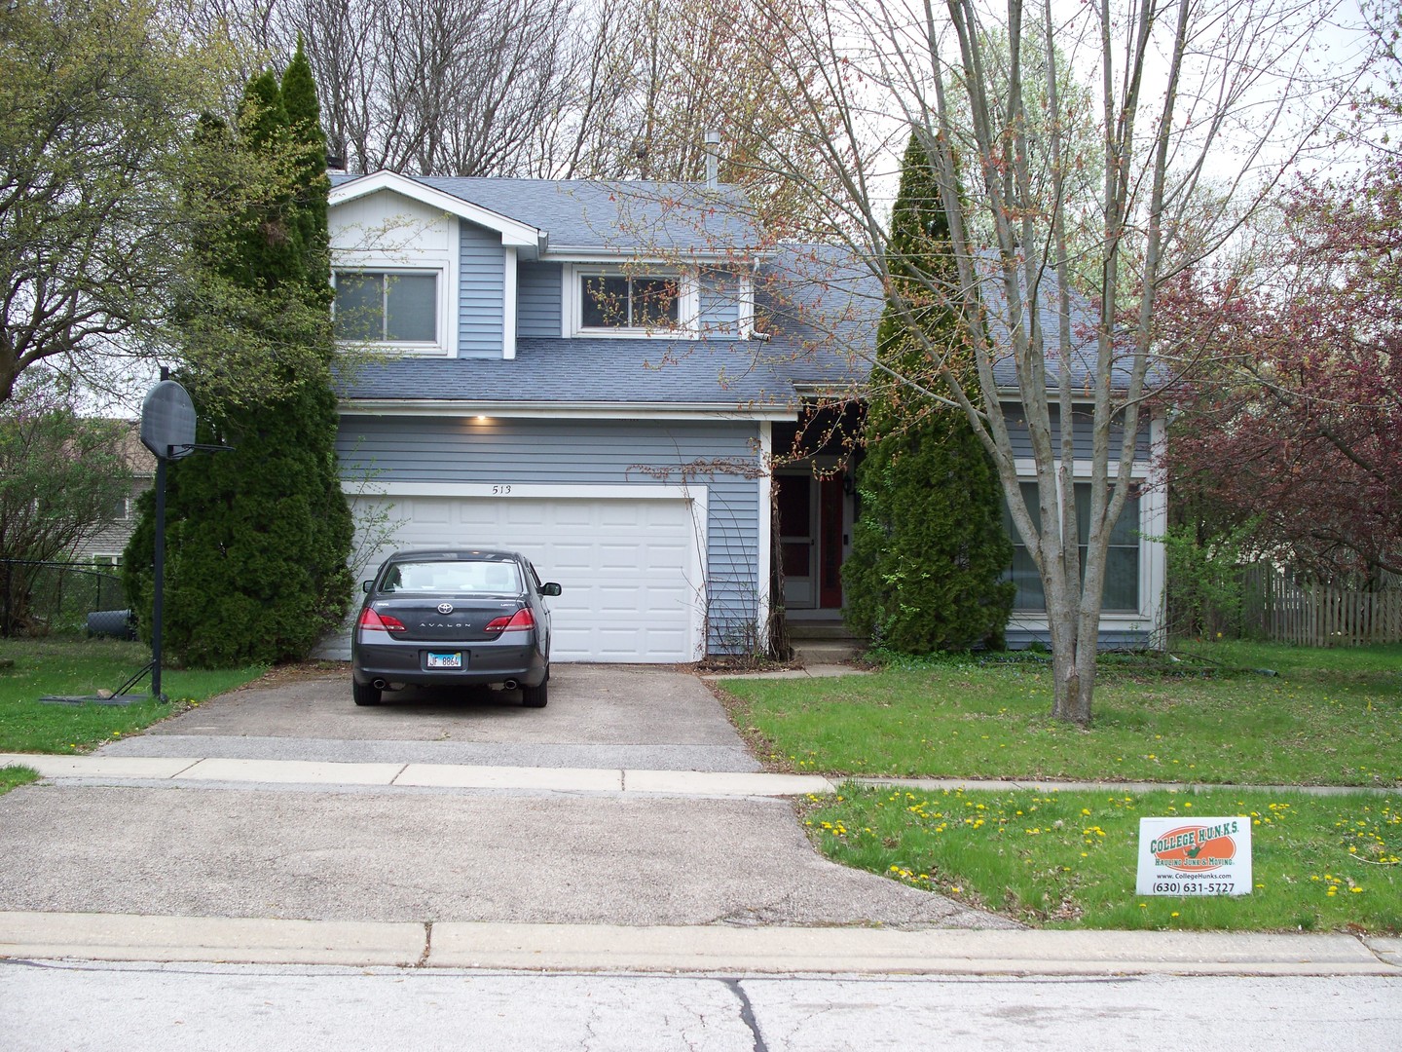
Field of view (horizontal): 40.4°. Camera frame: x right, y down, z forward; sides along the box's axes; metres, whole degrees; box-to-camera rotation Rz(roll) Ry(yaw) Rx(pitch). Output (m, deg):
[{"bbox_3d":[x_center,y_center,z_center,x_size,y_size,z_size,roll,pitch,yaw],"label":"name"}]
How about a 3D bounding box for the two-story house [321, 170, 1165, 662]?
[{"bbox_3d":[-0.040,-1.950,30.200,12.200,7.700,12.000,1,-1,-3],"label":"two-story house"}]

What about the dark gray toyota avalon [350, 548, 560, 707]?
[{"bbox_3d":[-2.420,0.965,19.300,1.920,1.480,5.000,1,-1,-4],"label":"dark gray toyota avalon"}]

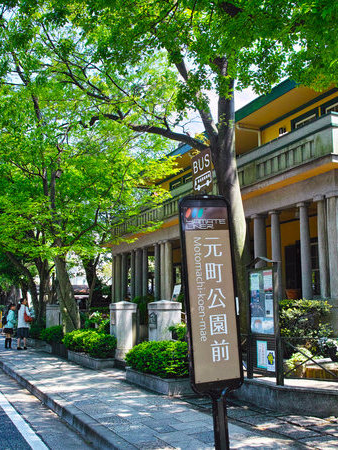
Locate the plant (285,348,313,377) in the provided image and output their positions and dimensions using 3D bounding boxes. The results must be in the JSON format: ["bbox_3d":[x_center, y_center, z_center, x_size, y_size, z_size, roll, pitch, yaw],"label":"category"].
[{"bbox_3d":[2.170,2.304,8.753,0.440,0.450,0.440,-4,-9,24],"label":"plant"}]

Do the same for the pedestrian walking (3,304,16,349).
[{"bbox_3d":[-5.061,3.214,16.605,0.420,1.430,0.460,2,-9,-15],"label":"pedestrian walking"}]

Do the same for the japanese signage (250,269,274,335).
[{"bbox_3d":[1.443,1.189,8.063,0.080,0.980,0.550,3,-9,-24],"label":"japanese signage"}]

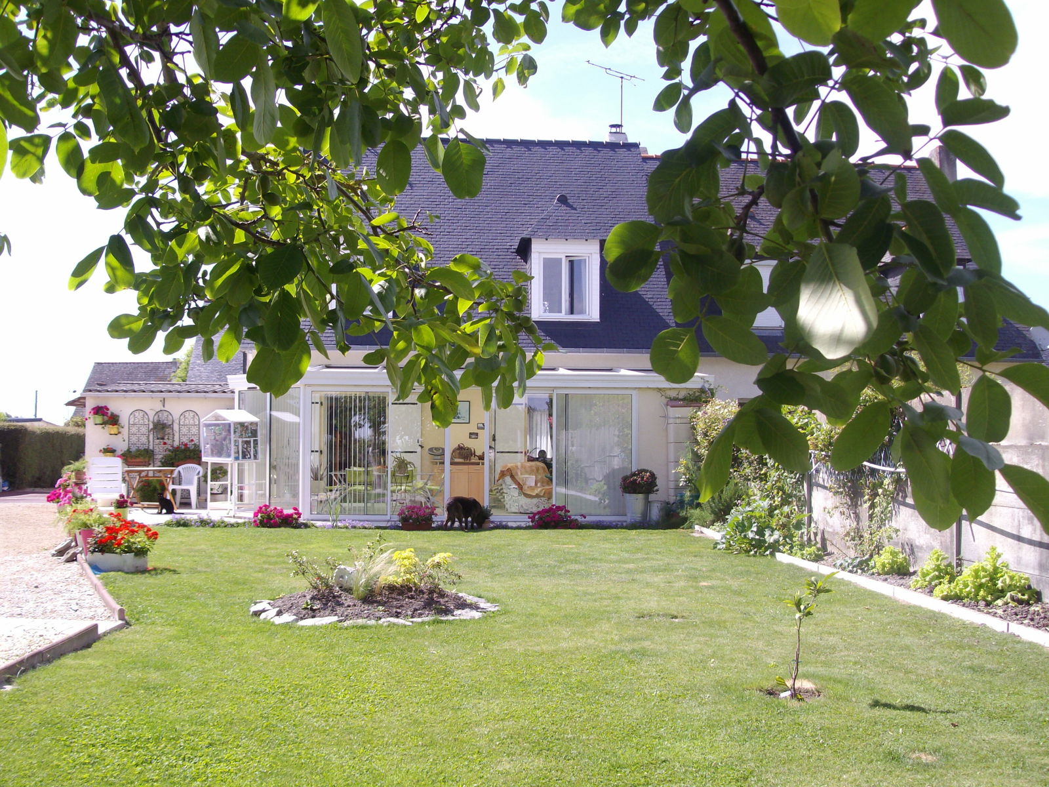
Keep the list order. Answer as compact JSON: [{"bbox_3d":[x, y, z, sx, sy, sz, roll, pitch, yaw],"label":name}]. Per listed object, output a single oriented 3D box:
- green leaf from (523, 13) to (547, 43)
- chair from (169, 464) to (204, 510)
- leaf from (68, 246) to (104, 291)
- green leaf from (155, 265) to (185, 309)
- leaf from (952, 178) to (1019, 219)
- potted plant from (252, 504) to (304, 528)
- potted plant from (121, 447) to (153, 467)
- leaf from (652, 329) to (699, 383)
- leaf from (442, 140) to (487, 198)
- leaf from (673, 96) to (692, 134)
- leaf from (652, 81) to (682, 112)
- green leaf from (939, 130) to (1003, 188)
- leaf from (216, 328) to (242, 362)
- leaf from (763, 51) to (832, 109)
[{"bbox_3d":[0.028,-0.924,2.750,0.058,0.094,0.030,-13,0,5],"label":"green leaf"},{"bbox_3d":[-6.074,1.671,19.600,0.560,0.790,0.550,0,-2,0],"label":"chair"},{"bbox_3d":[-0.862,-0.248,2.150,0.036,0.112,0.040,39,0,0],"label":"leaf"},{"bbox_3d":[-0.796,-0.238,2.450,0.064,0.105,0.035,17,0,-19],"label":"green leaf"},{"bbox_3d":[0.643,-0.270,1.520,0.105,0.042,0.038,24,0,0],"label":"leaf"},{"bbox_3d":[-4.007,2.000,17.750,0.800,0.390,0.450,0,-2,-3],"label":"potted plant"},{"bbox_3d":[-7.340,1.205,20.700,0.600,0.370,0.310,0,-2,-5],"label":"potted plant"},{"bbox_3d":[0.219,-0.055,1.584,0.070,0.086,0.030,23,5,6],"label":"leaf"},{"bbox_3d":[-0.117,-0.434,2.100,0.082,0.126,0.035,-9,0,-1],"label":"leaf"},{"bbox_3d":[0.348,-0.612,2.399,0.043,0.083,0.030,6,15,7],"label":"leaf"},{"bbox_3d":[0.314,-0.650,2.393,0.086,0.050,0.030,-43,6,16],"label":"leaf"},{"bbox_3d":[0.636,-0.332,1.550,0.118,0.048,0.035,38,-8,0],"label":"green leaf"},{"bbox_3d":[-0.661,-0.109,2.450,0.050,0.096,0.035,25,0,-15],"label":"leaf"},{"bbox_3d":[0.350,-0.404,1.402,0.093,0.061,0.040,-25,8,19],"label":"leaf"}]

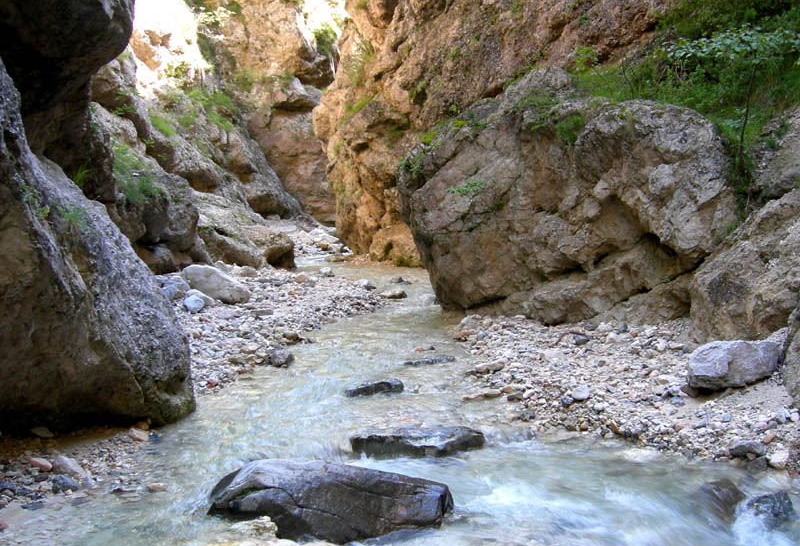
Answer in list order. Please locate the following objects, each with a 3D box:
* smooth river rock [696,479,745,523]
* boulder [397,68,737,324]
[{"bbox_3d":[1.565,1.115,4.068,0.215,0.181,0.247,0,4,0],"label":"smooth river rock"},{"bbox_3d":[1.997,-0.931,10.300,3.994,3.022,2.884,1,5,18],"label":"boulder"}]

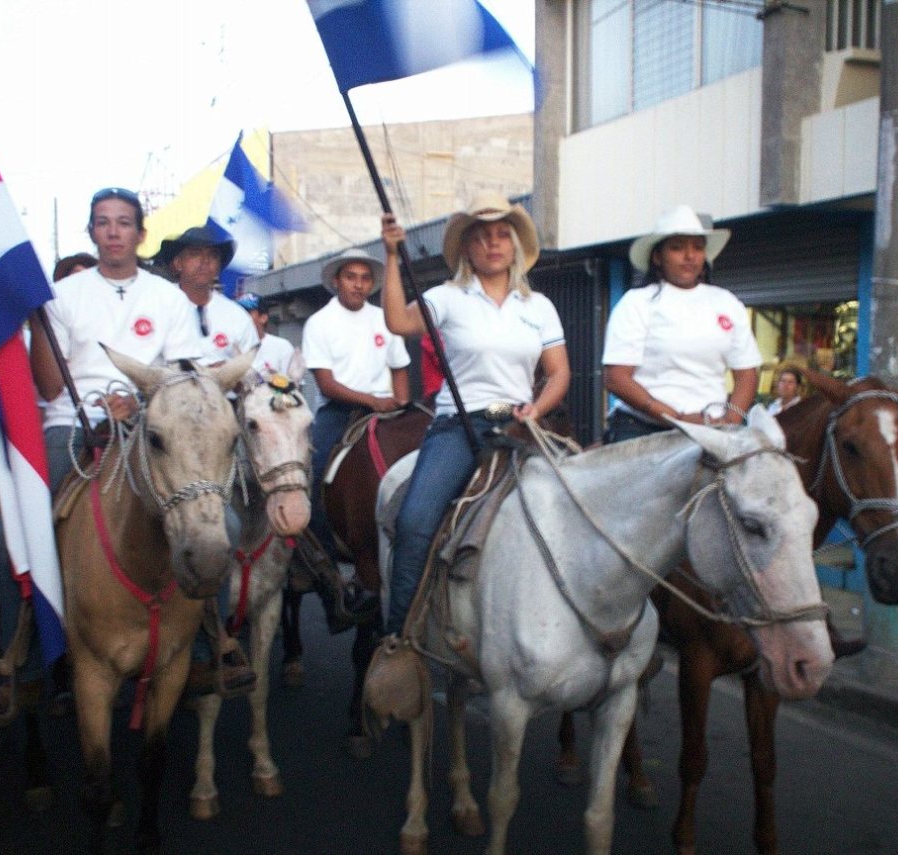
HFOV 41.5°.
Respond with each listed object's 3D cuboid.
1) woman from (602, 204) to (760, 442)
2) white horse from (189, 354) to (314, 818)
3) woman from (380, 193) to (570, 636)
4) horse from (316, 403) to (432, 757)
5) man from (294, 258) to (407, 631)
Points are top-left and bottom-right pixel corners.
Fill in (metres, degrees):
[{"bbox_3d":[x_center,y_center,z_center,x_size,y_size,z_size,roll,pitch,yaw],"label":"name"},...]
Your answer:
[{"bbox_3d":[0.815,0.014,4.050,0.700,1.540,0.620,0,2,-15],"label":"woman"},{"bbox_3d":[-1.032,0.549,5.003,0.560,1.740,2.150,-1,2,-26],"label":"white horse"},{"bbox_3d":[0.107,0.051,3.800,0.700,1.600,0.650,-1,2,-20],"label":"woman"},{"bbox_3d":[-0.362,0.544,5.423,0.560,1.720,2.150,-1,2,-33],"label":"horse"},{"bbox_3d":[-0.425,0.064,5.450,0.700,1.750,0.650,-1,2,-22],"label":"man"}]

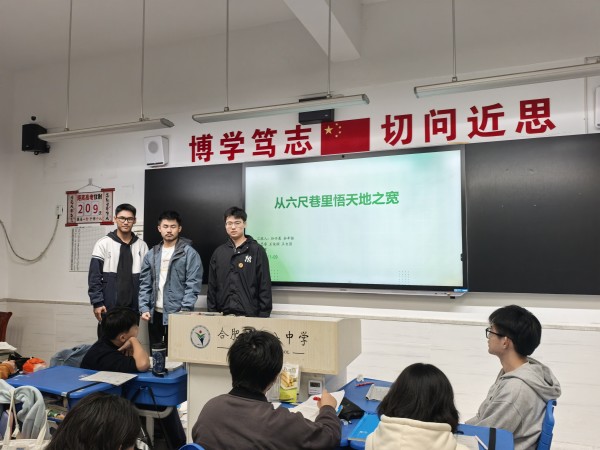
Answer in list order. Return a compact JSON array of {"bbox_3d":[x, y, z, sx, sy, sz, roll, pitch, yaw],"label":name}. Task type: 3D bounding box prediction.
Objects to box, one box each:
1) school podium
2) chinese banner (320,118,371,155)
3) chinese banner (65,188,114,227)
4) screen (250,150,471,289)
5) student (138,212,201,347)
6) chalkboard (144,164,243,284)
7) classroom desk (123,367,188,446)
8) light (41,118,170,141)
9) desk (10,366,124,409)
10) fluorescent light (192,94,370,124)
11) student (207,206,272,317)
[{"bbox_3d":[-0.192,1.074,2.898,1.050,1.070,0.620,-1,-4,18],"label":"school podium"},{"bbox_3d":[0.397,-0.772,4.113,0.440,0.290,0.010,-1,-4,21],"label":"chinese banner"},{"bbox_3d":[-2.307,-0.187,5.149,0.700,0.400,0.020,-1,-4,21],"label":"chinese banner"},{"bbox_3d":[0.401,-0.026,4.035,1.960,1.150,0.090,-1,-4,21],"label":"screen"},{"bbox_3d":[-0.996,0.763,3.596,0.480,1.768,0.280,0,-3,2],"label":"student"},{"bbox_3d":[-1.053,0.003,4.571,1.130,1.160,0.050,-1,-4,21],"label":"chalkboard"},{"bbox_3d":[-0.816,1.296,2.994,0.410,0.760,0.600,-1,-3,13],"label":"classroom desk"},{"bbox_3d":[-1.583,-0.749,3.749,1.240,0.055,0.140,-1,-4,21],"label":"light"},{"bbox_3d":[-1.349,1.280,2.706,0.610,0.760,0.400,-2,-4,30],"label":"desk"},{"bbox_3d":[-0.160,-0.776,3.199,1.240,0.055,0.140,-1,-4,21],"label":"fluorescent light"},{"bbox_3d":[-0.453,0.747,3.567,0.480,1.794,0.280,0,-3,5],"label":"student"}]

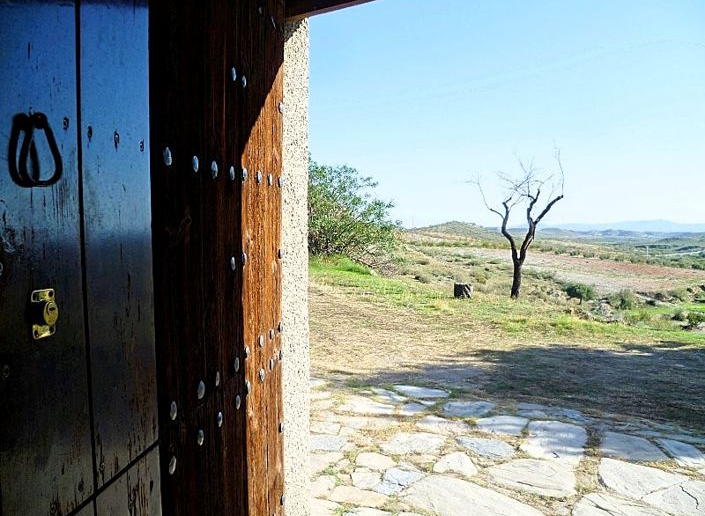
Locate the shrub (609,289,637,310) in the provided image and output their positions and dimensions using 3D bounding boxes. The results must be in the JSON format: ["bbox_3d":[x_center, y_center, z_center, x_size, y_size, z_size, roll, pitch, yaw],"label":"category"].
[{"bbox_3d":[8.526,1.310,18.000,0.858,0.695,0.796,0,3,0],"label":"shrub"}]

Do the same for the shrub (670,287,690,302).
[{"bbox_3d":[12.621,1.409,22.000,0.824,0.618,0.807,0,3,0],"label":"shrub"}]

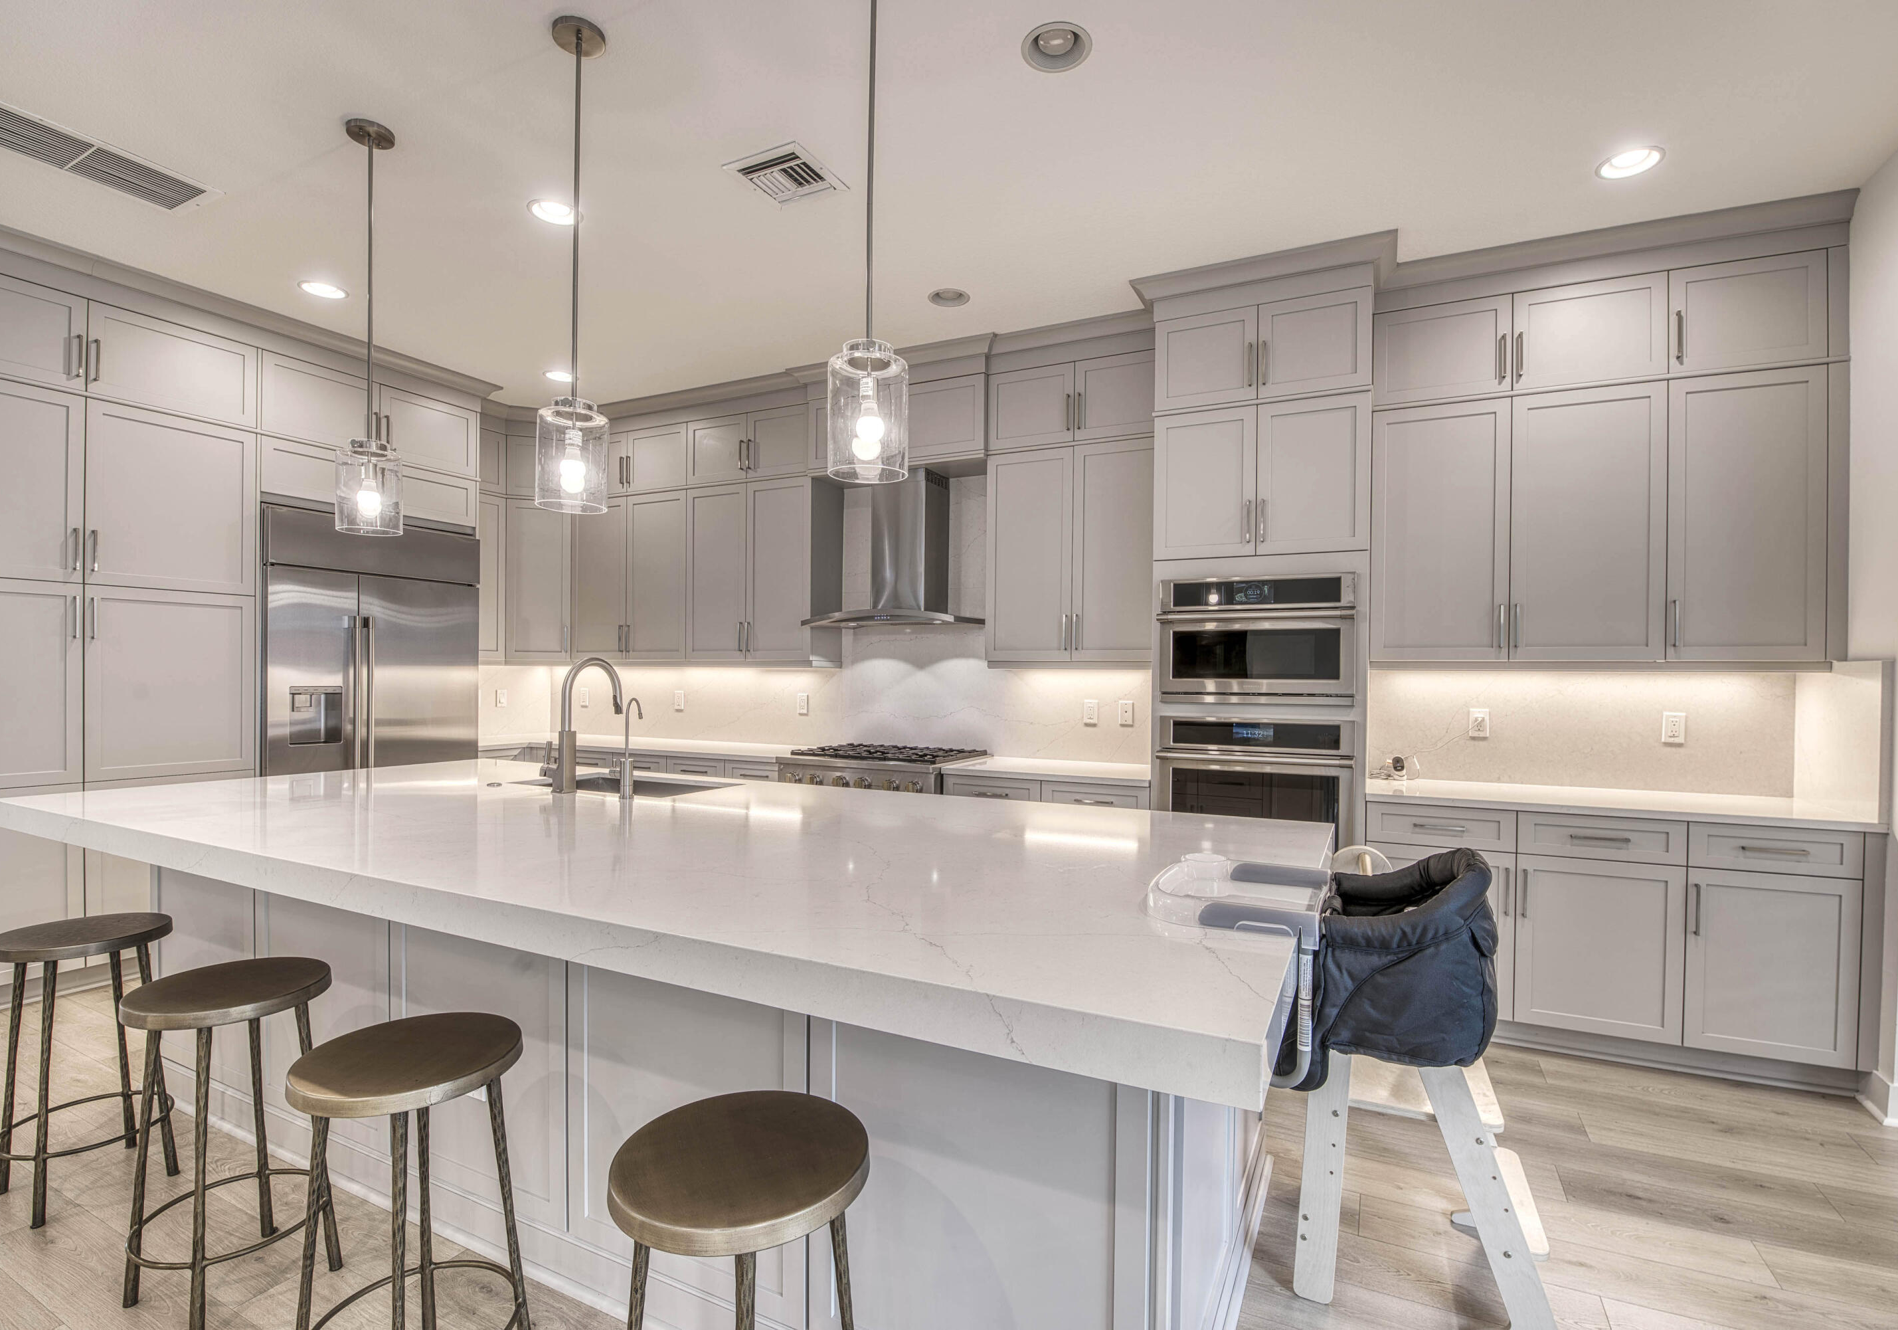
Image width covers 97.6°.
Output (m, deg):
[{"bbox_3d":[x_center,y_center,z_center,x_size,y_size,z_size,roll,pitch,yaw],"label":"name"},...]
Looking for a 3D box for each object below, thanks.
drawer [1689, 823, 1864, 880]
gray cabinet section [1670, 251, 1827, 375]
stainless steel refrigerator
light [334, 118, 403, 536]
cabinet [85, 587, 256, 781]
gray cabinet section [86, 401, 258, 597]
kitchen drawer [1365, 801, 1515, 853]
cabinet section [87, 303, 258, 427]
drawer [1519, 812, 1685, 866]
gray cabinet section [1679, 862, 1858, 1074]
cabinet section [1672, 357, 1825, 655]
[{"bbox_3d":[2.833,0.622,2.969,0.445,0.153,0.500,0,0,24],"label":"drawer"},{"bbox_3d":[2.909,-1.257,3.109,0.432,0.383,0.330,0,0,25],"label":"gray cabinet section"},{"bbox_3d":[-3.269,0.305,4.540,0.680,2.111,1.078,0,0,24],"label":"stainless steel refrigerator"},{"bbox_3d":[-1.802,-1.048,2.586,0.172,1.242,0.172,0,0,24],"label":"light"},{"bbox_3d":[-3.652,0.077,3.765,0.580,0.818,0.595,0,0,24],"label":"cabinet"},{"bbox_3d":[-3.658,-0.706,3.777,0.600,0.760,0.589,0,0,25],"label":"gray cabinet section"},{"bbox_3d":[1.950,0.614,3.358,0.490,0.153,0.500,0,0,24],"label":"kitchen drawer"},{"bbox_3d":[-3.667,-1.309,3.790,0.580,0.386,0.601,0,0,24],"label":"cabinet section"},{"bbox_3d":[2.402,0.618,3.159,0.491,0.153,0.500,0,0,24],"label":"drawer"},{"bbox_3d":[2.795,0.979,2.962,0.430,0.598,0.600,0,0,25],"label":"gray cabinet section"},{"bbox_3d":[2.964,-0.539,3.164,0.445,1.052,0.330,0,0,24],"label":"cabinet section"}]

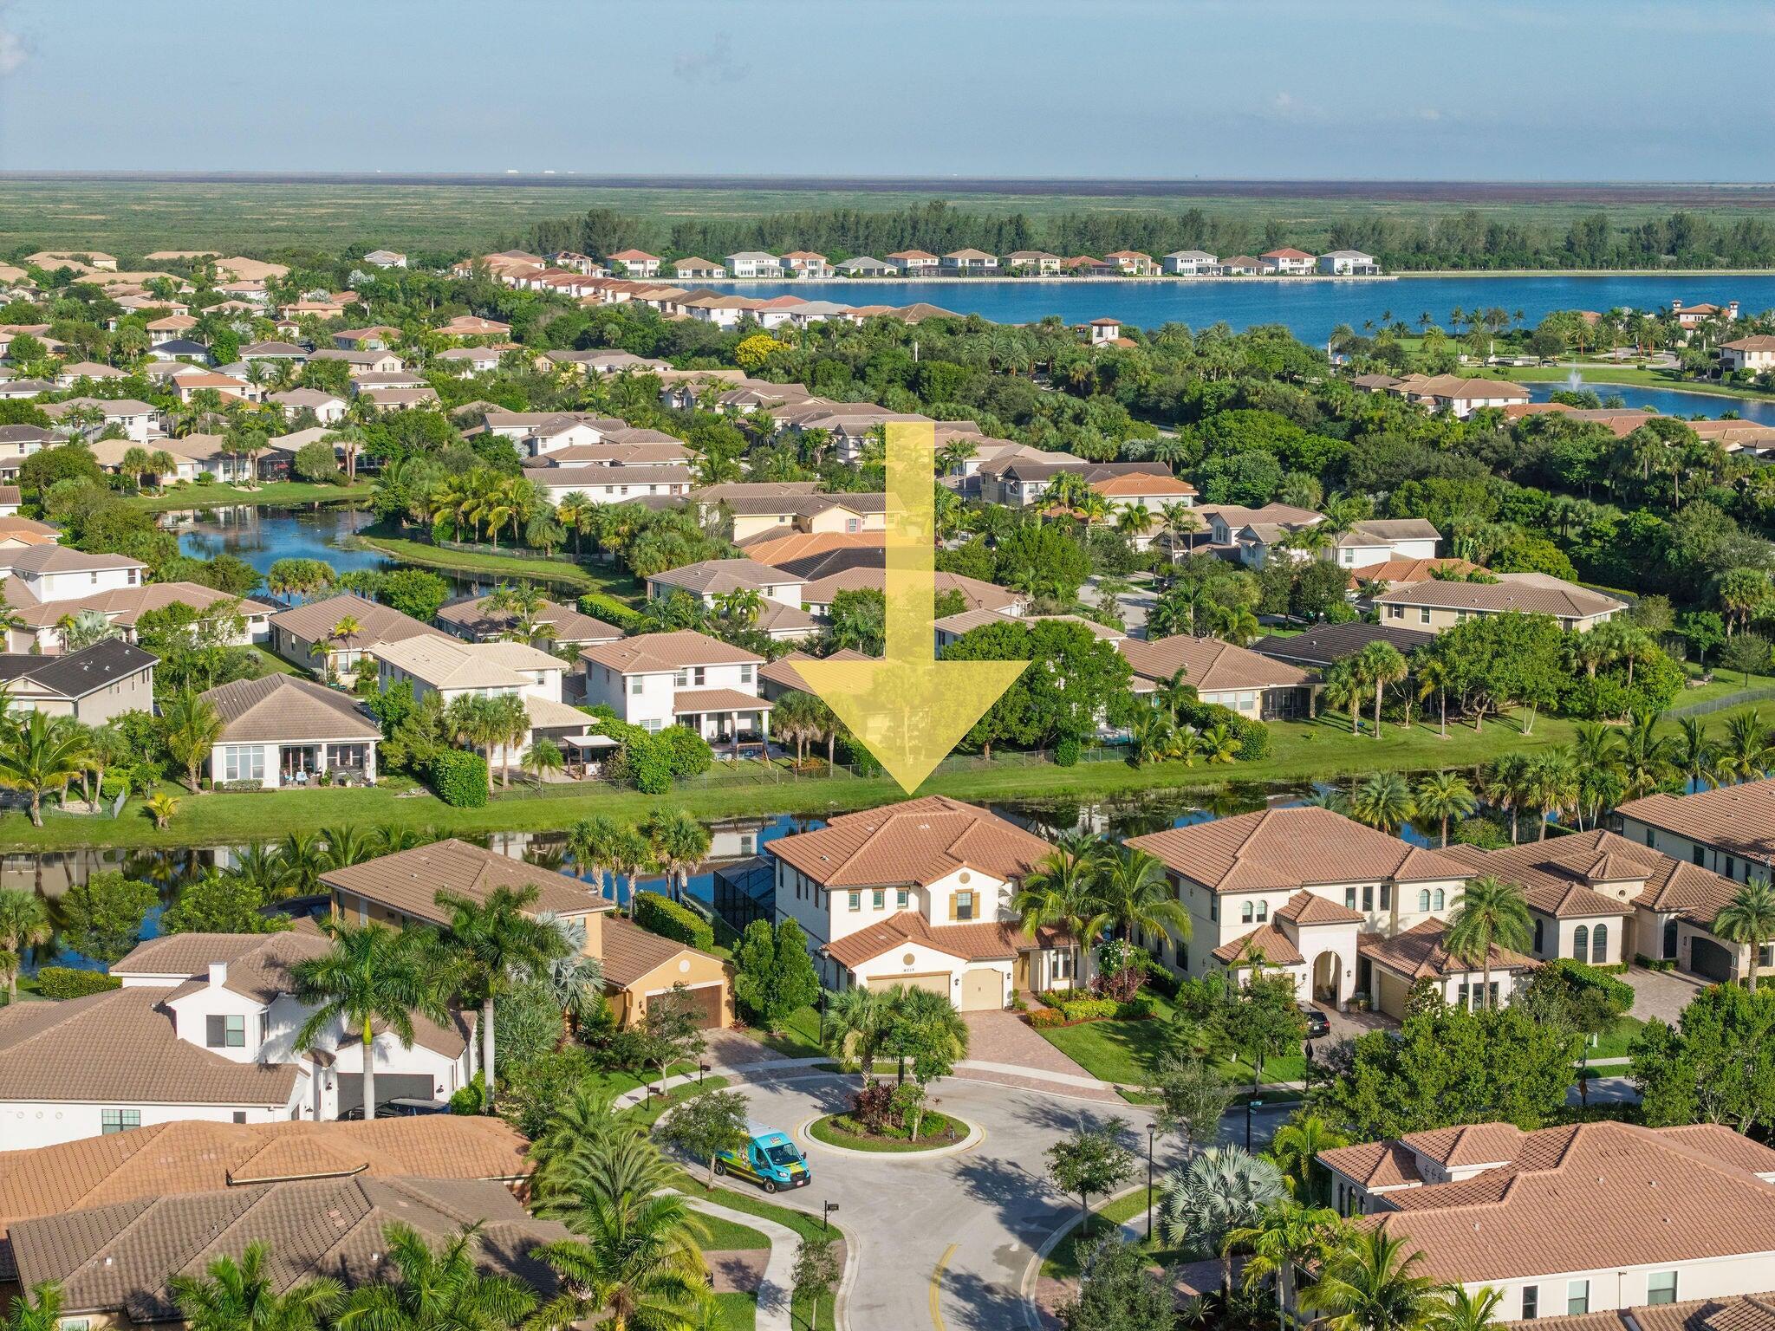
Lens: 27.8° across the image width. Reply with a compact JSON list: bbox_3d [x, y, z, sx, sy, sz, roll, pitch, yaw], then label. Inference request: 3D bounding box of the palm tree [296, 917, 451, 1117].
[{"bbox_3d":[-25.260,18.310,175.280,7.520,12.000,7.520,0,8,0],"label":"palm tree"}]

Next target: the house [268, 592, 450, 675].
[{"bbox_3d":[-50.853,-3.093,350.329,13.800,6.100,26.100,-3,8,-21],"label":"house"}]

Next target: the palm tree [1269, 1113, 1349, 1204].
[{"bbox_3d":[19.520,23.290,166.240,3.790,5.290,3.790,0,8,0],"label":"palm tree"}]

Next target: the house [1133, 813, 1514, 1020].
[{"bbox_3d":[26.200,14.270,213.530,17.300,10.000,24.800,-2,8,-15],"label":"house"}]

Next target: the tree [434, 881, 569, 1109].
[{"bbox_3d":[-19.202,16.485,176.408,6.434,11.291,6.434,-1,8,-6],"label":"tree"}]

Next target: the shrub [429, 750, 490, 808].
[{"bbox_3d":[-32.975,8.828,276.457,2.900,3.200,6.500,-3,8,-21],"label":"shrub"}]

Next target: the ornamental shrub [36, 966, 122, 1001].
[{"bbox_3d":[-46.913,18.668,210.535,5.400,1.600,1.600,4,9,23],"label":"ornamental shrub"}]

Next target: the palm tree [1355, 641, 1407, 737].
[{"bbox_3d":[42.562,2.077,310.429,4.300,8.300,4.300,0,8,0],"label":"palm tree"}]

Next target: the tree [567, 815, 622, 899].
[{"bbox_3d":[-19.180,13.200,234.710,3.630,6.830,3.630,0,8,0],"label":"tree"}]

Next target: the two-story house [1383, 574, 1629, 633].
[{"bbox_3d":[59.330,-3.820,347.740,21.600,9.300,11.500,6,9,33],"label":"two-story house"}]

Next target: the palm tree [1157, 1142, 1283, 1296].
[{"bbox_3d":[14.816,24.109,156.153,5.400,6.600,5.400,0,8,0],"label":"palm tree"}]

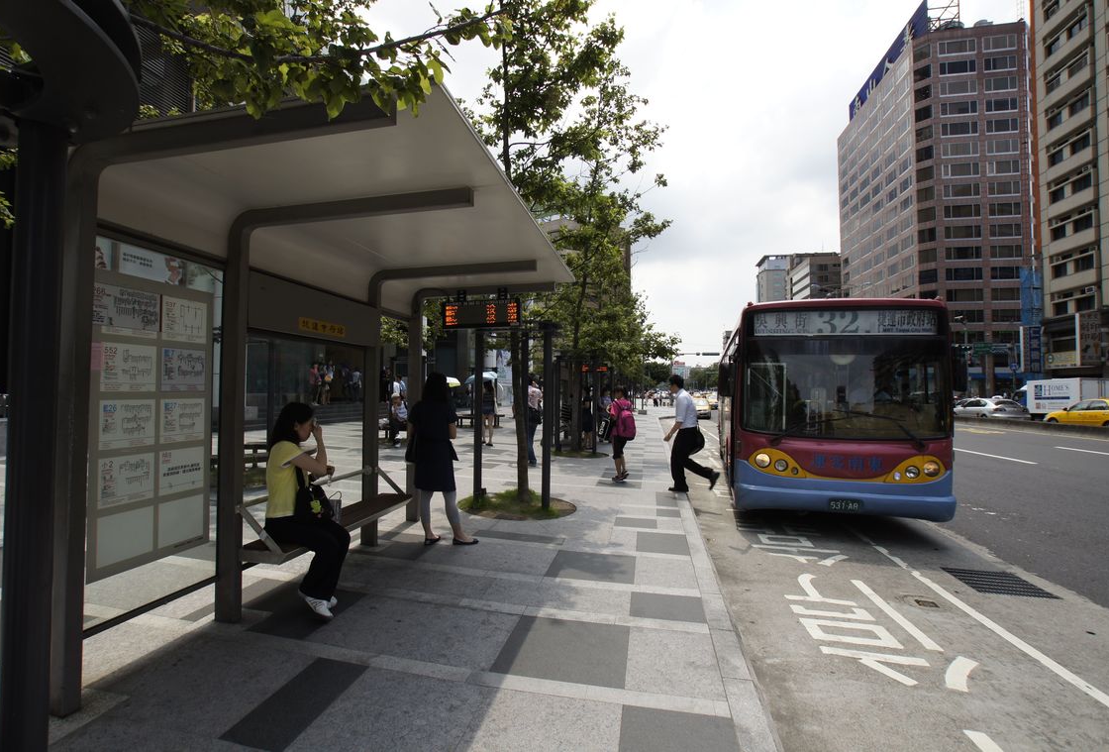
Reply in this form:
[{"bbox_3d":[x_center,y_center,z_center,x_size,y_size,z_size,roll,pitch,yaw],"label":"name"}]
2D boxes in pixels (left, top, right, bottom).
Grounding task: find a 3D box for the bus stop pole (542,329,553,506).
[{"bbox_3d":[-0.099,0.517,6.475,0.108,2.320,0.108,0,-2,11],"label":"bus stop pole"}]

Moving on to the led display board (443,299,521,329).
[{"bbox_3d":[-0.800,-0.683,5.650,0.896,0.315,0.140,0,-2,11],"label":"led display board"}]

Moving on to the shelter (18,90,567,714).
[{"bbox_3d":[-1.054,0.240,3.896,1.965,2.697,3.625,0,-2,11],"label":"shelter"}]

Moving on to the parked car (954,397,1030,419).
[{"bbox_3d":[24.046,1.929,27.973,1.760,1.450,4.500,0,-2,11],"label":"parked car"}]

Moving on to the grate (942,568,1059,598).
[{"bbox_3d":[3.804,1.795,4.320,0.555,0.050,0.613,0,-2,11],"label":"grate"}]

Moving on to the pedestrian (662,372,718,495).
[{"bbox_3d":[2.027,0.846,7.493,0.815,1.725,0.500,0,-2,11],"label":"pedestrian"}]

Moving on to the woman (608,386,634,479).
[{"bbox_3d":[1.121,0.962,8.480,0.430,1.566,0.430,-1,-2,26],"label":"woman"}]

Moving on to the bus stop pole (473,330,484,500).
[{"bbox_3d":[-0.994,0.521,6.567,0.110,2.320,0.110,0,-2,11],"label":"bus stop pole"}]

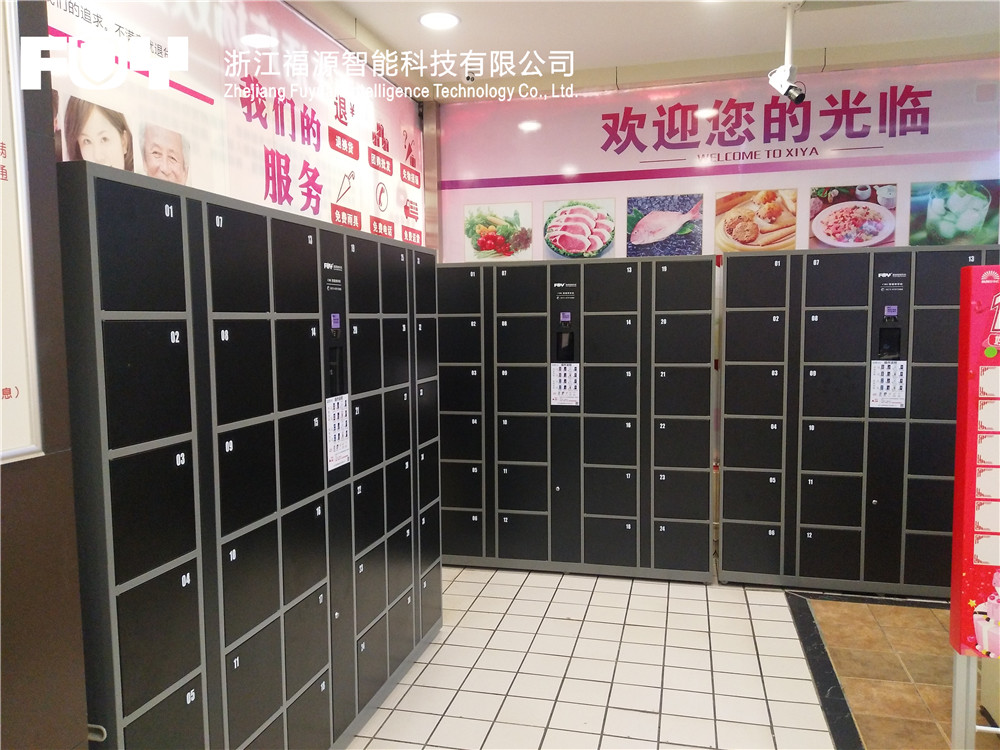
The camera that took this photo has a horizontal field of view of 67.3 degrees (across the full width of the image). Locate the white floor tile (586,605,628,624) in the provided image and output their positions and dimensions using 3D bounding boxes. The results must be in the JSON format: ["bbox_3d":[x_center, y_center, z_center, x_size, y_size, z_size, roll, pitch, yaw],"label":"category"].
[{"bbox_3d":[0.535,1.215,3.792,0.197,0.010,0.197,0,5,14],"label":"white floor tile"}]

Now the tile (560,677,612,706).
[{"bbox_3d":[0.345,1.286,3.038,0.197,0.010,0.197,1,5,14],"label":"tile"}]

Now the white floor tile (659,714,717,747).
[{"bbox_3d":[0.681,1.298,2.730,0.197,0.010,0.197,1,5,14],"label":"white floor tile"}]

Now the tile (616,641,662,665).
[{"bbox_3d":[0.634,1.249,3.360,0.196,0.010,0.196,1,5,14],"label":"tile"}]

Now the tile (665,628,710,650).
[{"bbox_3d":[0.877,1.235,3.503,0.197,0.010,0.197,1,5,14],"label":"tile"}]

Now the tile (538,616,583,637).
[{"bbox_3d":[0.294,1.230,3.651,0.196,0.010,0.196,1,5,14],"label":"tile"}]

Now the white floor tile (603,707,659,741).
[{"bbox_3d":[0.488,1.296,2.780,0.196,0.010,0.196,1,5,14],"label":"white floor tile"}]

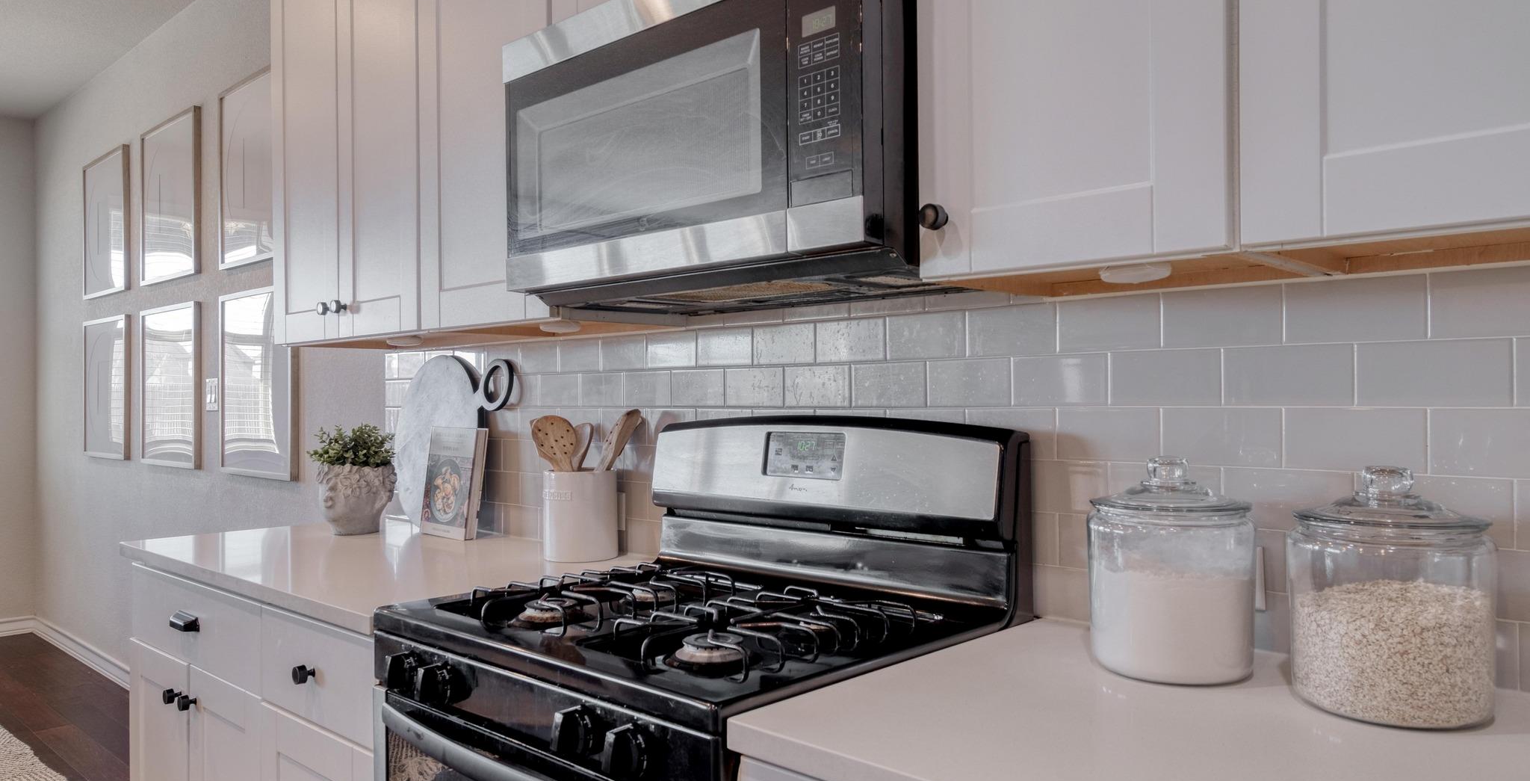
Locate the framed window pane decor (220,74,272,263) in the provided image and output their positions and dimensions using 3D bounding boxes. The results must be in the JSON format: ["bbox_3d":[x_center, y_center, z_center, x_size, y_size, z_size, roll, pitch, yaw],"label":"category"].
[{"bbox_3d":[-1.774,-0.782,3.414,0.630,0.645,0.037,-1,-1,42],"label":"framed window pane decor"}]

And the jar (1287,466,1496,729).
[{"bbox_3d":[0.683,0.212,1.072,0.190,0.253,0.190,-1,-1,42],"label":"jar"}]

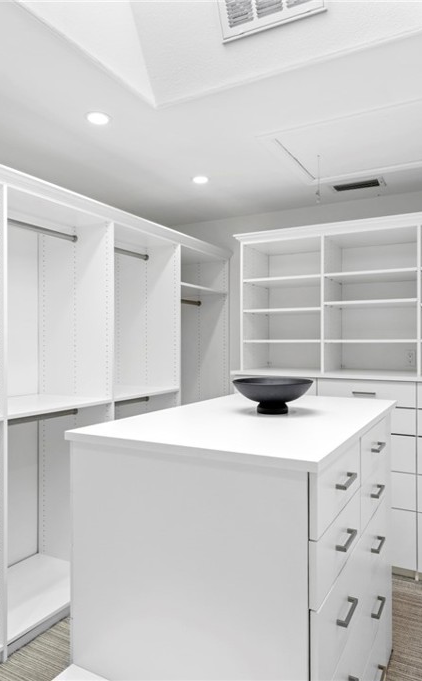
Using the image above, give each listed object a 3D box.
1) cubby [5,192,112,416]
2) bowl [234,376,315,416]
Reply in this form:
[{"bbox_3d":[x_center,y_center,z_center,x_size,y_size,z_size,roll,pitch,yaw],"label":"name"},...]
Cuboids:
[{"bbox_3d":[-1.015,-0.169,2.502,0.610,1.053,0.712,0,0,29],"label":"cubby"},{"bbox_3d":[0.238,0.216,1.742,0.307,0.118,0.307,0,0,0],"label":"bowl"}]

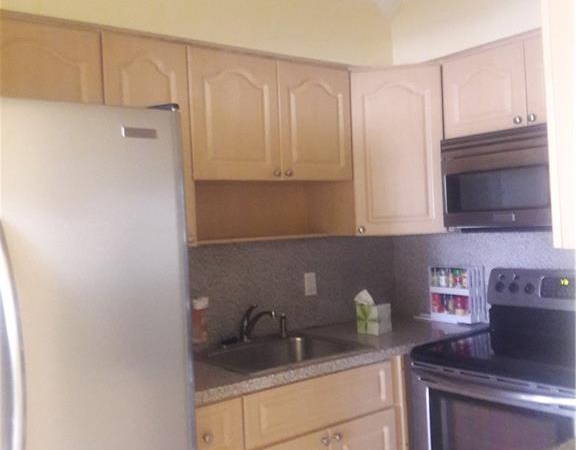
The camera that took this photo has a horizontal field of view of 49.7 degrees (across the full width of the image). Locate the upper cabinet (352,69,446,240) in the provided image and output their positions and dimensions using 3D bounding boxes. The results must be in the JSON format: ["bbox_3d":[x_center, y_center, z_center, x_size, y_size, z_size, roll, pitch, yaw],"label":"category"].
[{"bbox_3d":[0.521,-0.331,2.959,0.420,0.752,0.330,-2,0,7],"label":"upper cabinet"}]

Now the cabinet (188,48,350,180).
[{"bbox_3d":[-0.133,-0.428,2.700,0.824,0.505,0.325,-2,0,-38],"label":"cabinet"}]

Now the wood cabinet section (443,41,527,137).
[{"bbox_3d":[0.944,-0.555,2.711,0.325,0.336,0.400,-2,0,-38],"label":"wood cabinet section"}]

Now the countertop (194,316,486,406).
[{"bbox_3d":[0.146,0.522,2.682,1.690,0.042,0.640,-2,0,-38],"label":"countertop"}]

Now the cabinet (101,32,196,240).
[{"bbox_3d":[-0.586,-0.287,2.346,0.335,0.752,0.325,-2,0,-38],"label":"cabinet"}]

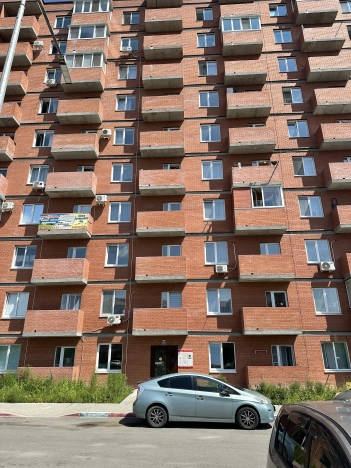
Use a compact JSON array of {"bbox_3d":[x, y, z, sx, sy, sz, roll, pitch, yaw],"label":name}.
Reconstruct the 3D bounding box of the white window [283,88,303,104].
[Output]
[{"bbox_3d":[8.477,-9.933,23.423,1.349,1.409,0.150,-1,-20,3],"label":"white window"}]

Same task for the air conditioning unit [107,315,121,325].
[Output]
[{"bbox_3d":[-3.441,4.856,18.344,0.730,0.510,0.270,-1,-20,3],"label":"air conditioning unit"}]

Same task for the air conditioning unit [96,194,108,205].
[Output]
[{"bbox_3d":[-4.602,-2.138,20.321,0.680,0.460,0.280,-1,-20,3],"label":"air conditioning unit"}]

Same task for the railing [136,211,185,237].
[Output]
[{"bbox_3d":[-0.862,-0.598,19.782,2.850,1.250,1.030,-1,-20,3],"label":"railing"}]

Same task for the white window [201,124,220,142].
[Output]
[{"bbox_3d":[2.487,-7.140,22.877,1.443,1.468,0.118,-1,-20,3],"label":"white window"}]

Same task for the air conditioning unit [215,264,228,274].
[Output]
[{"bbox_3d":[2.629,2.029,18.360,0.650,0.460,0.280,-1,-20,3],"label":"air conditioning unit"}]

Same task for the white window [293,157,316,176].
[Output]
[{"bbox_3d":[8.573,-4.464,21.489,1.358,1.413,0.150,-1,-20,3],"label":"white window"}]

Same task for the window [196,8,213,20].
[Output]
[{"bbox_3d":[2.467,-18.164,26.901,1.373,1.413,0.150,-1,-20,3],"label":"window"}]

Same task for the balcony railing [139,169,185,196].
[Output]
[{"bbox_3d":[-0.793,-3.193,20.305,2.811,1.302,0.888,-1,-20,3],"label":"balcony railing"}]

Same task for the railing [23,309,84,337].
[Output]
[{"bbox_3d":[-6.799,5.060,18.253,2.978,1.383,0.914,-1,-20,3],"label":"railing"}]

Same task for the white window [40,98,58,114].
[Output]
[{"bbox_3d":[-9.130,-9.228,23.548,1.360,1.390,0.160,-1,-20,3],"label":"white window"}]

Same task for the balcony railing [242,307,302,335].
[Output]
[{"bbox_3d":[5.278,4.798,17.789,2.960,1.391,0.947,-1,-20,3],"label":"balcony railing"}]

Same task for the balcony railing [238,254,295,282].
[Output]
[{"bbox_3d":[5.162,2.000,18.659,3.036,1.342,0.914,-1,-20,3],"label":"balcony railing"}]

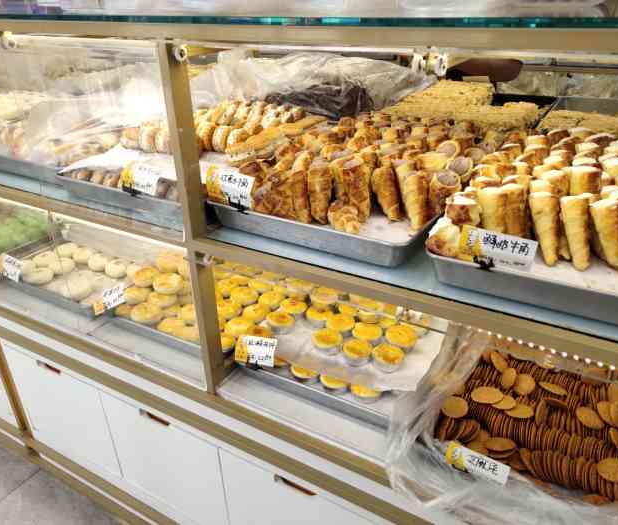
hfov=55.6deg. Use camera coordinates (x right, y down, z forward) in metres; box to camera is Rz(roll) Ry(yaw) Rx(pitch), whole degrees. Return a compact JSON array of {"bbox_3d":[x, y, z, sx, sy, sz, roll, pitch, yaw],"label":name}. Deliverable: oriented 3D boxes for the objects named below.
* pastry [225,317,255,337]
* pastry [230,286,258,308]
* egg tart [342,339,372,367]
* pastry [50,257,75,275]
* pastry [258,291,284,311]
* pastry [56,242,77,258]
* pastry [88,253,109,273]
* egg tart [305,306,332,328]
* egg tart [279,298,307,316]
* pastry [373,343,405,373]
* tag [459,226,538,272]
[{"bbox_3d":[-0.158,0.149,1.367,0.068,0.037,0.068,-2,27,1],"label":"pastry"},{"bbox_3d":[-0.169,0.089,1.539,0.070,0.038,0.070,-2,27,1],"label":"pastry"},{"bbox_3d":[0.109,0.203,1.301,0.068,0.031,0.068,-2,27,1],"label":"egg tart"},{"bbox_3d":[-0.756,0.009,1.802,0.071,0.040,0.071,-2,27,1],"label":"pastry"},{"bbox_3d":[-0.100,0.096,1.524,0.066,0.036,0.066,-2,27,1],"label":"pastry"},{"bbox_3d":[-0.748,-0.038,1.813,0.067,0.043,0.067,14,31,29],"label":"pastry"},{"bbox_3d":[-0.620,0.000,1.727,0.066,0.046,0.066,14,31,29],"label":"pastry"},{"bbox_3d":[0.029,0.137,1.436,0.068,0.031,0.068,-2,27,1],"label":"egg tart"},{"bbox_3d":[-0.038,0.116,1.451,0.068,0.034,0.068,-2,27,1],"label":"egg tart"},{"bbox_3d":[0.175,0.208,1.275,0.068,0.035,0.068,-2,27,1],"label":"pastry"},{"bbox_3d":[0.254,-0.018,0.789,0.100,0.055,0.008,15,40,23],"label":"tag"}]

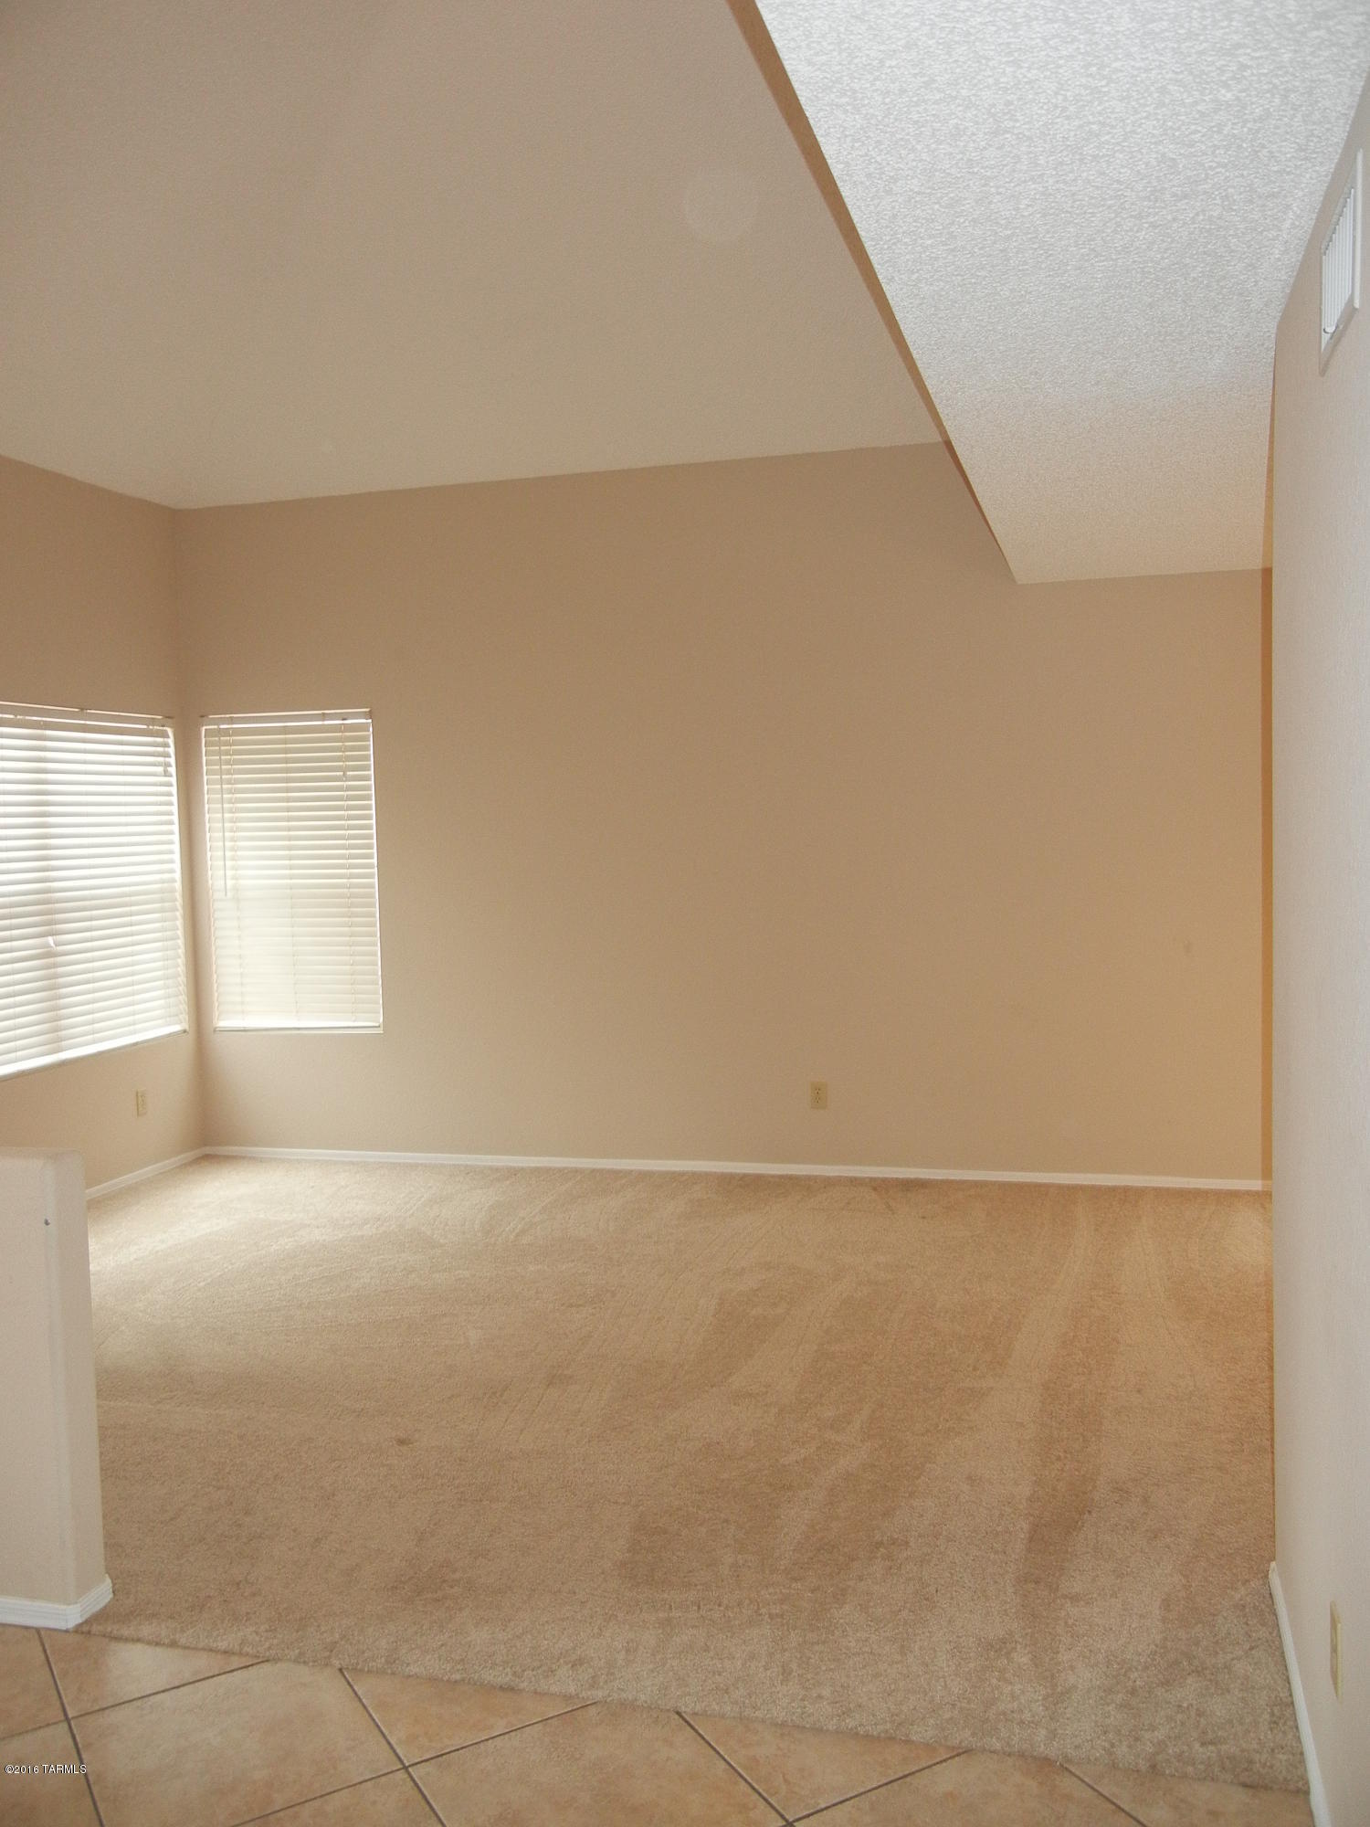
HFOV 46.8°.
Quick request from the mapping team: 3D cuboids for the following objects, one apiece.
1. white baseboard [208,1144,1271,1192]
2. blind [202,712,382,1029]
[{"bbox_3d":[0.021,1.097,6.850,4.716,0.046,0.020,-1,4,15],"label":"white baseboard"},{"bbox_3d":[-1.797,-0.190,7.273,0.854,1.446,0.060,-1,4,15],"label":"blind"}]

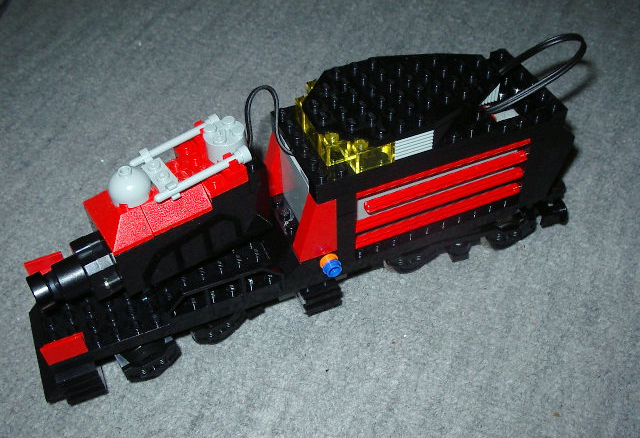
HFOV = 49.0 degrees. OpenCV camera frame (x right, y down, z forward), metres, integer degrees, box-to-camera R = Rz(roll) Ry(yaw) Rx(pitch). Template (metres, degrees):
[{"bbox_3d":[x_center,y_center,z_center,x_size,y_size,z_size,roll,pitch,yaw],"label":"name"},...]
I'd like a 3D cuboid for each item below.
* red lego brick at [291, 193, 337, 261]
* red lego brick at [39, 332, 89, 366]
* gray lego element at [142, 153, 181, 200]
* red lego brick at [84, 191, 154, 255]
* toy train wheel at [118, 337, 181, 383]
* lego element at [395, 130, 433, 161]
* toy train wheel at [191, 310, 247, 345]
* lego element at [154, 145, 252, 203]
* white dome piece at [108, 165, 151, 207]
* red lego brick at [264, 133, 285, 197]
[{"bbox_3d":[-0.002,0.002,0.276,0.016,0.029,0.008,-18,48,-15],"label":"red lego brick"},{"bbox_3d":[-0.096,0.049,0.265,0.016,0.006,0.008,-18,48,-14],"label":"red lego brick"},{"bbox_3d":[-0.060,-0.016,0.264,0.008,0.006,0.028,-26,50,-21],"label":"gray lego element"},{"bbox_3d":[-0.076,-0.003,0.261,0.016,0.010,0.032,-26,51,-21],"label":"red lego brick"},{"bbox_3d":[-0.069,0.058,0.285,0.025,0.017,0.009,-26,51,-21],"label":"toy train wheel"},{"bbox_3d":[0.034,-0.030,0.263,0.016,0.010,0.008,-18,48,-14],"label":"lego element"},{"bbox_3d":[-0.044,0.045,0.297,0.025,0.017,0.009,-26,51,-21],"label":"toy train wheel"},{"bbox_3d":[-0.043,-0.016,0.260,0.040,0.006,0.006,-29,51,-17],"label":"lego element"},{"bbox_3d":[-0.071,-0.013,0.258,0.016,0.011,0.016,-2,46,2],"label":"white dome piece"},{"bbox_3d":[-0.018,-0.024,0.302,0.016,0.029,0.008,-18,48,-15],"label":"red lego brick"}]

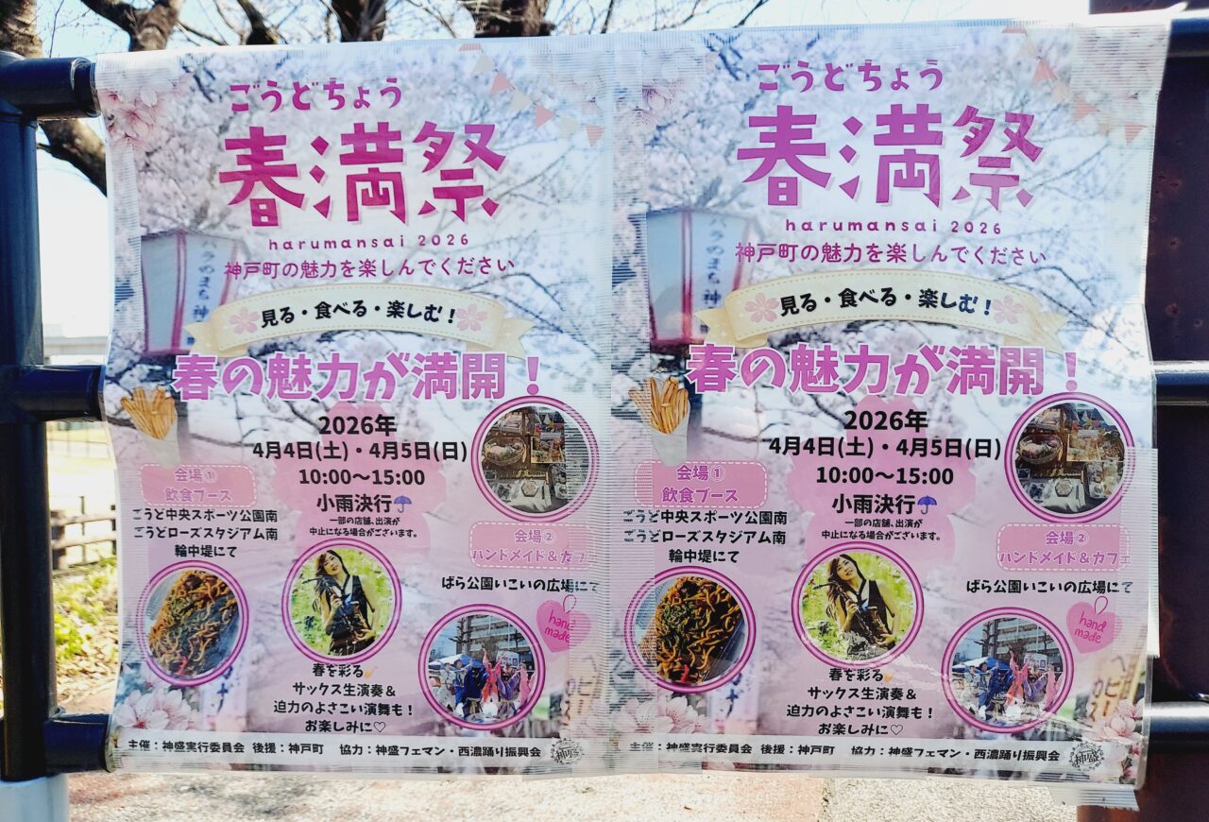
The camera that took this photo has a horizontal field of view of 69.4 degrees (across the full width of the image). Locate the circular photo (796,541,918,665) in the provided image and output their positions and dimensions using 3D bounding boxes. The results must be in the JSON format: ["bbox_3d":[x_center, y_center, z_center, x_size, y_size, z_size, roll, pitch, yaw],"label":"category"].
[{"bbox_3d":[0.141,0.109,0.487,0.071,0.071,0.005,0,3,2],"label":"circular photo"}]

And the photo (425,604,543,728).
[{"bbox_3d":[-0.071,0.148,0.502,0.071,0.071,0.005,0,1,3],"label":"photo"}]

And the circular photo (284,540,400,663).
[{"bbox_3d":[-0.153,0.111,0.508,0.070,0.071,0.005,0,-2,5],"label":"circular photo"}]

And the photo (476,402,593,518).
[{"bbox_3d":[-0.040,0.028,0.497,0.068,0.068,0.005,0,1,6],"label":"photo"}]

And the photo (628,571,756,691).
[{"bbox_3d":[0.048,0.123,0.492,0.071,0.071,0.005,0,3,4],"label":"photo"}]

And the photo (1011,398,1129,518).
[{"bbox_3d":[0.257,0.026,0.482,0.068,0.068,0.005,0,1,0],"label":"photo"}]

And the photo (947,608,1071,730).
[{"bbox_3d":[0.225,0.145,0.488,0.071,0.071,0.005,0,3,2],"label":"photo"}]

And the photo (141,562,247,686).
[{"bbox_3d":[-0.245,0.125,0.517,0.069,0.071,0.005,0,-5,6],"label":"photo"}]

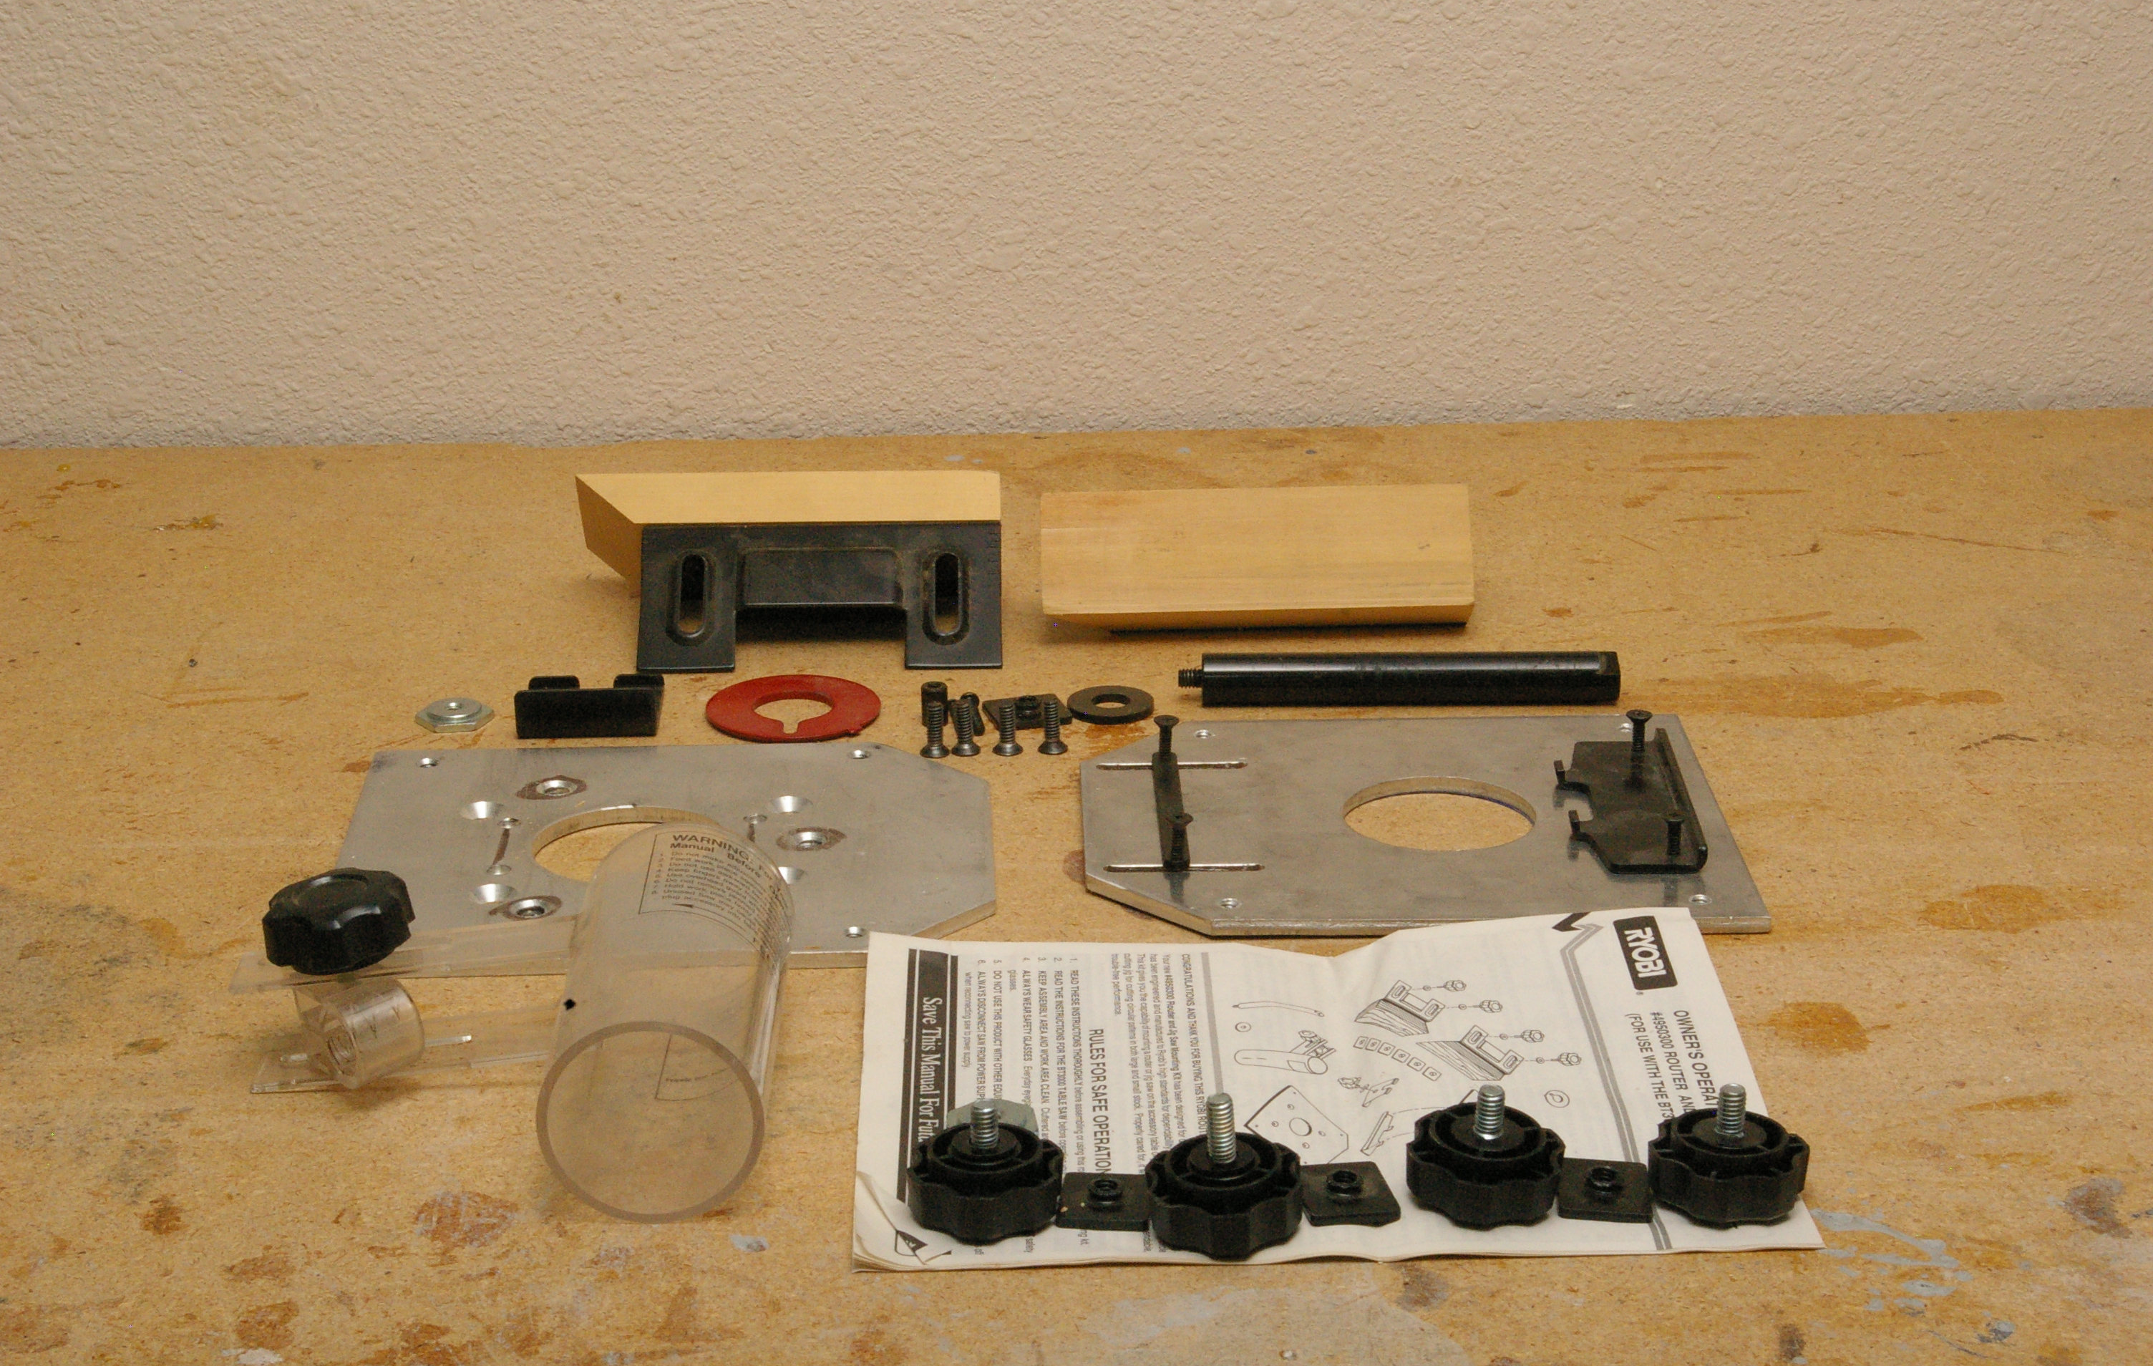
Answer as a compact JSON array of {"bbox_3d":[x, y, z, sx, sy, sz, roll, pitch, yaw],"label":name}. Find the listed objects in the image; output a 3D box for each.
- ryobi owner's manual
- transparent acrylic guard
[{"bbox_3d":[0.072,0.122,1.189,0.277,0.009,0.214,-1,21,-2],"label":"ryobi owner's manual"},{"bbox_3d":[-0.173,0.101,1.169,0.167,0.065,0.148,0,21,0],"label":"transparent acrylic guard"}]

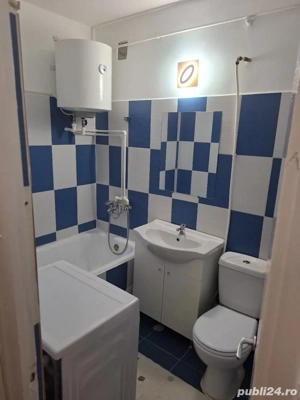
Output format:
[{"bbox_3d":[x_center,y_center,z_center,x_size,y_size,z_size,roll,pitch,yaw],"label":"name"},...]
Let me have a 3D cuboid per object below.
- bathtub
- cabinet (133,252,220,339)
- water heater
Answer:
[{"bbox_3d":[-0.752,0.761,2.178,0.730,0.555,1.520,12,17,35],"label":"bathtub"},{"bbox_3d":[0.199,0.662,2.200,0.630,0.720,0.310,12,17,35],"label":"cabinet"},{"bbox_3d":[-0.544,-0.961,2.195,0.460,0.515,0.445,2,14,0],"label":"water heater"}]

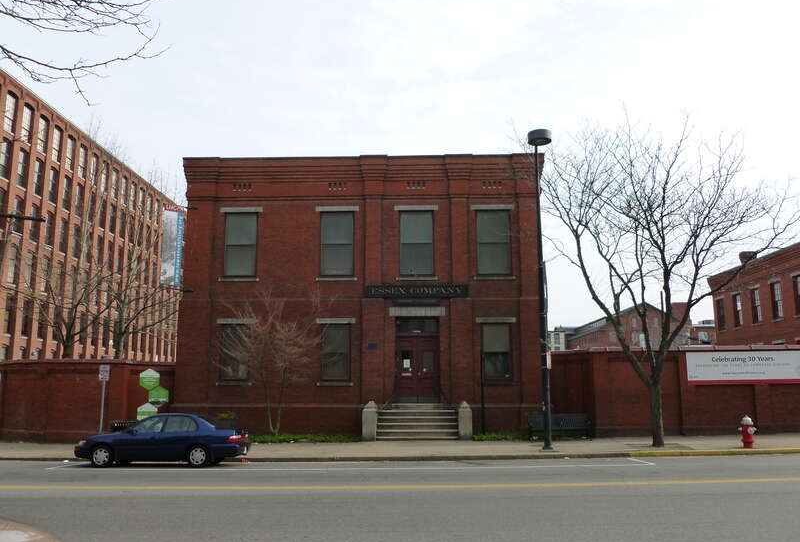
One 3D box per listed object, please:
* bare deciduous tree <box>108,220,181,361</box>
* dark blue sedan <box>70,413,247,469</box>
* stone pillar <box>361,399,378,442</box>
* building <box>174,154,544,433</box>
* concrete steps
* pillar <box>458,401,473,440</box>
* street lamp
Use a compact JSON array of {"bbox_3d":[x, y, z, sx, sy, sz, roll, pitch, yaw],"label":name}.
[{"bbox_3d":[-15.790,2.085,38.499,5.200,12.200,5.200,0,-10,1],"label":"bare deciduous tree"},{"bbox_3d":[-6.263,4.466,17.409,4.370,1.370,1.690,0,-10,0],"label":"dark blue sedan"},{"bbox_3d":[-0.950,4.925,21.334,0.460,1.280,0.460,0,-10,1],"label":"stone pillar"},{"bbox_3d":[-1.268,1.696,29.159,13.000,10.150,12.000,0,-10,1],"label":"building"},{"bbox_3d":[0.609,5.121,22.001,2.650,1.050,1.750,0,-10,1],"label":"concrete steps"},{"bbox_3d":[2.142,4.889,21.334,0.460,1.280,0.460,0,-10,1],"label":"pillar"},{"bbox_3d":[4.294,0.457,19.044,0.720,9.400,0.800,0,-10,1],"label":"street lamp"}]

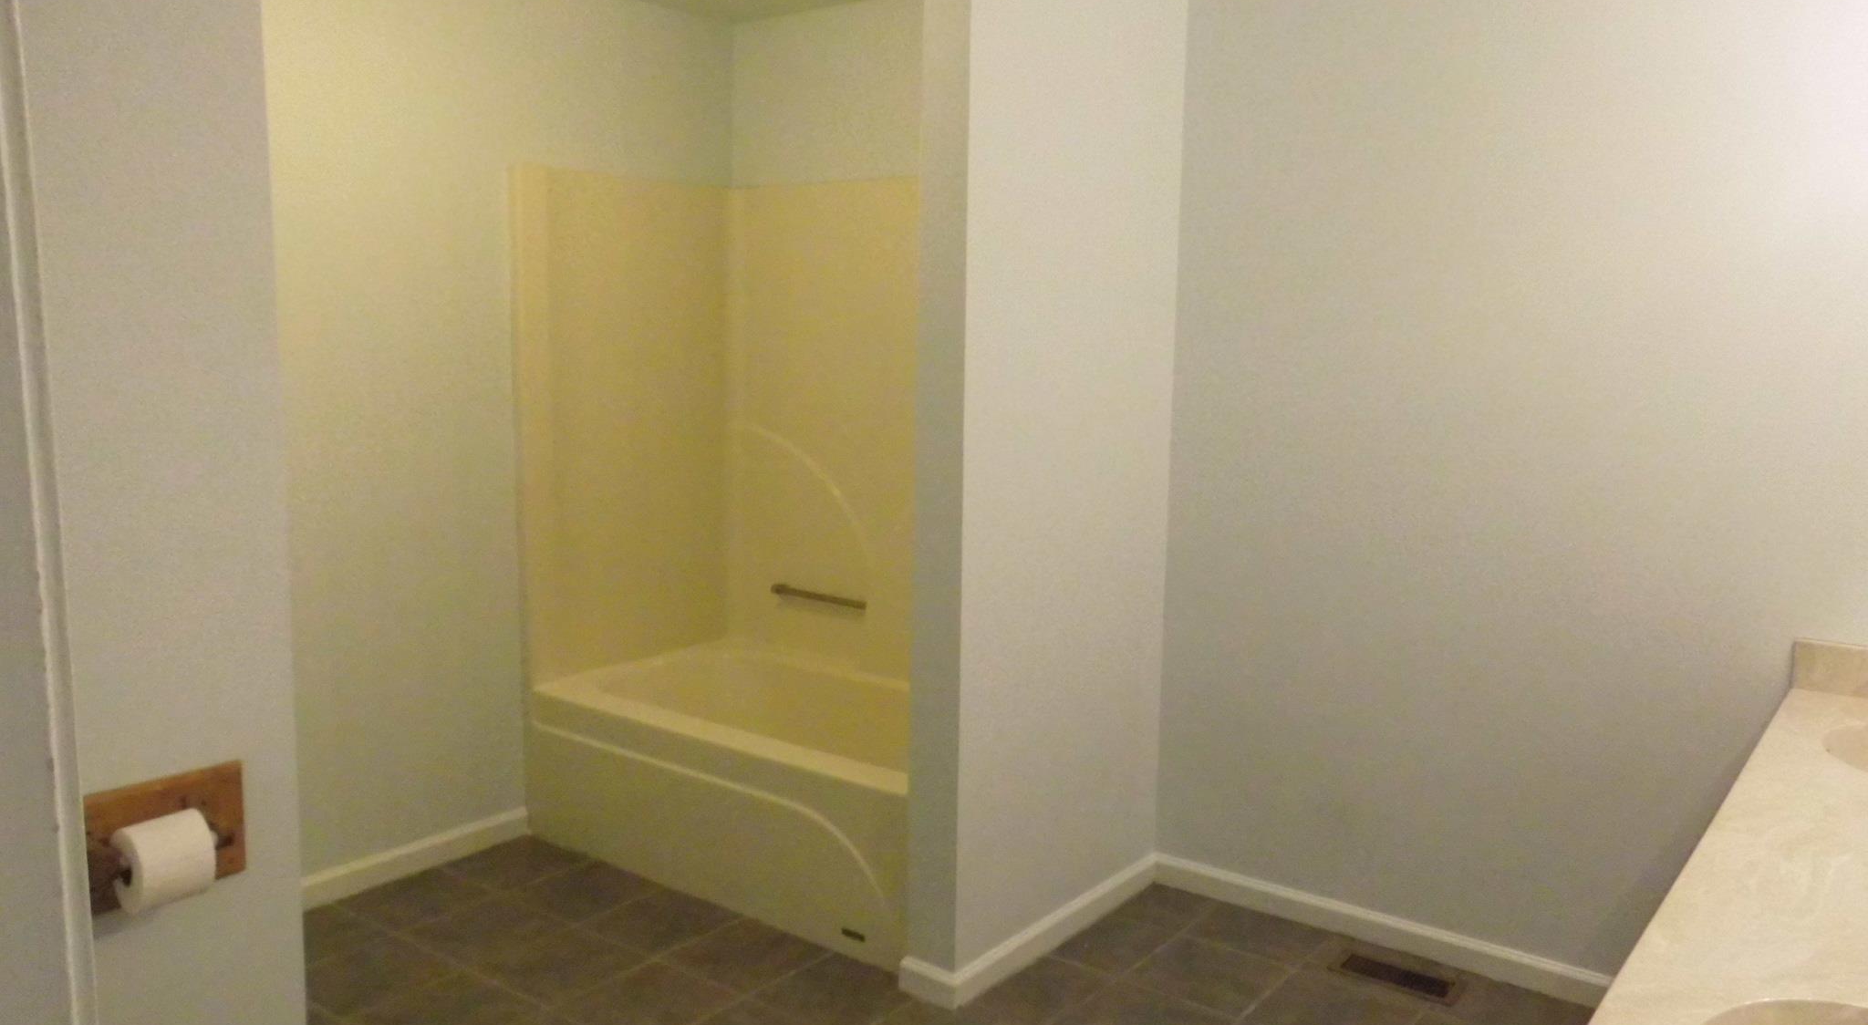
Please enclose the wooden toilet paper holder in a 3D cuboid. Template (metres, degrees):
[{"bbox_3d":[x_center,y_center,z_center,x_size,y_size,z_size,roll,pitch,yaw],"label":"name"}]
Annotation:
[{"bbox_3d":[-1.138,0.499,2.015,0.122,0.180,0.256,7,9,37],"label":"wooden toilet paper holder"}]

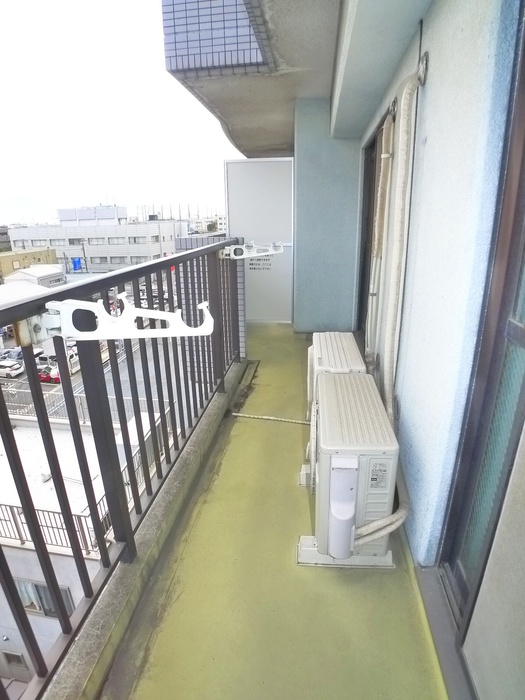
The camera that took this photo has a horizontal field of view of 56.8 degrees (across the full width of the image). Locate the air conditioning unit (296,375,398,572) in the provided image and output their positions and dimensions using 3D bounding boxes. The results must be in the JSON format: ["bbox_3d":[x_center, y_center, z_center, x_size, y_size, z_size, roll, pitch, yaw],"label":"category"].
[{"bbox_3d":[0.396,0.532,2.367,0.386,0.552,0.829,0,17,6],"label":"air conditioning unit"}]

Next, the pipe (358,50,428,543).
[{"bbox_3d":[0.522,-0.165,2.008,0.218,1.820,0.622,0,17,6],"label":"pipe"}]

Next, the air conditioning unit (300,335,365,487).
[{"bbox_3d":[0.483,0.261,3.255,0.333,0.552,0.814,0,17,6],"label":"air conditioning unit"}]

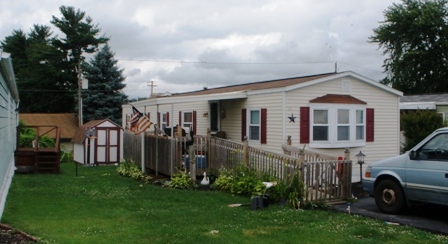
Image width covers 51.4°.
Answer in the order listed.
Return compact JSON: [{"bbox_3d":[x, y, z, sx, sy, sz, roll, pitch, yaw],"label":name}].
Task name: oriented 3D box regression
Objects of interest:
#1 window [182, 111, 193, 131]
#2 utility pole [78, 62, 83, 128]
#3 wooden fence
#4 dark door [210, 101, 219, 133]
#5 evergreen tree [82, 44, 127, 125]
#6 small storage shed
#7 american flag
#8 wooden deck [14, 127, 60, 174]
[{"bbox_3d":[-1.478,0.033,18.632,0.100,0.950,1.000,0,1,-29],"label":"window"},{"bbox_3d":[-11.989,-1.359,38.991,0.300,7.770,0.300,0,1,-29],"label":"utility pole"},{"bbox_3d":[-0.658,1.093,15.140,2.350,1.500,10.700,0,1,-29],"label":"wooden fence"},{"bbox_3d":[-0.361,-0.189,16.590,0.100,1.060,0.620,0,1,-29],"label":"dark door"},{"bbox_3d":[-10.462,-2.051,40.984,4.300,9.540,4.300,0,1,-14],"label":"evergreen tree"},{"bbox_3d":[-5.593,0.847,20.900,1.780,2.010,1.950,0,1,-29],"label":"small storage shed"},{"bbox_3d":[-2.957,-0.078,16.500,0.850,1.050,0.300,0,1,-29],"label":"american flag"},{"bbox_3d":[-6.869,0.981,17.148,1.600,1.620,2.200,0,1,-23],"label":"wooden deck"}]

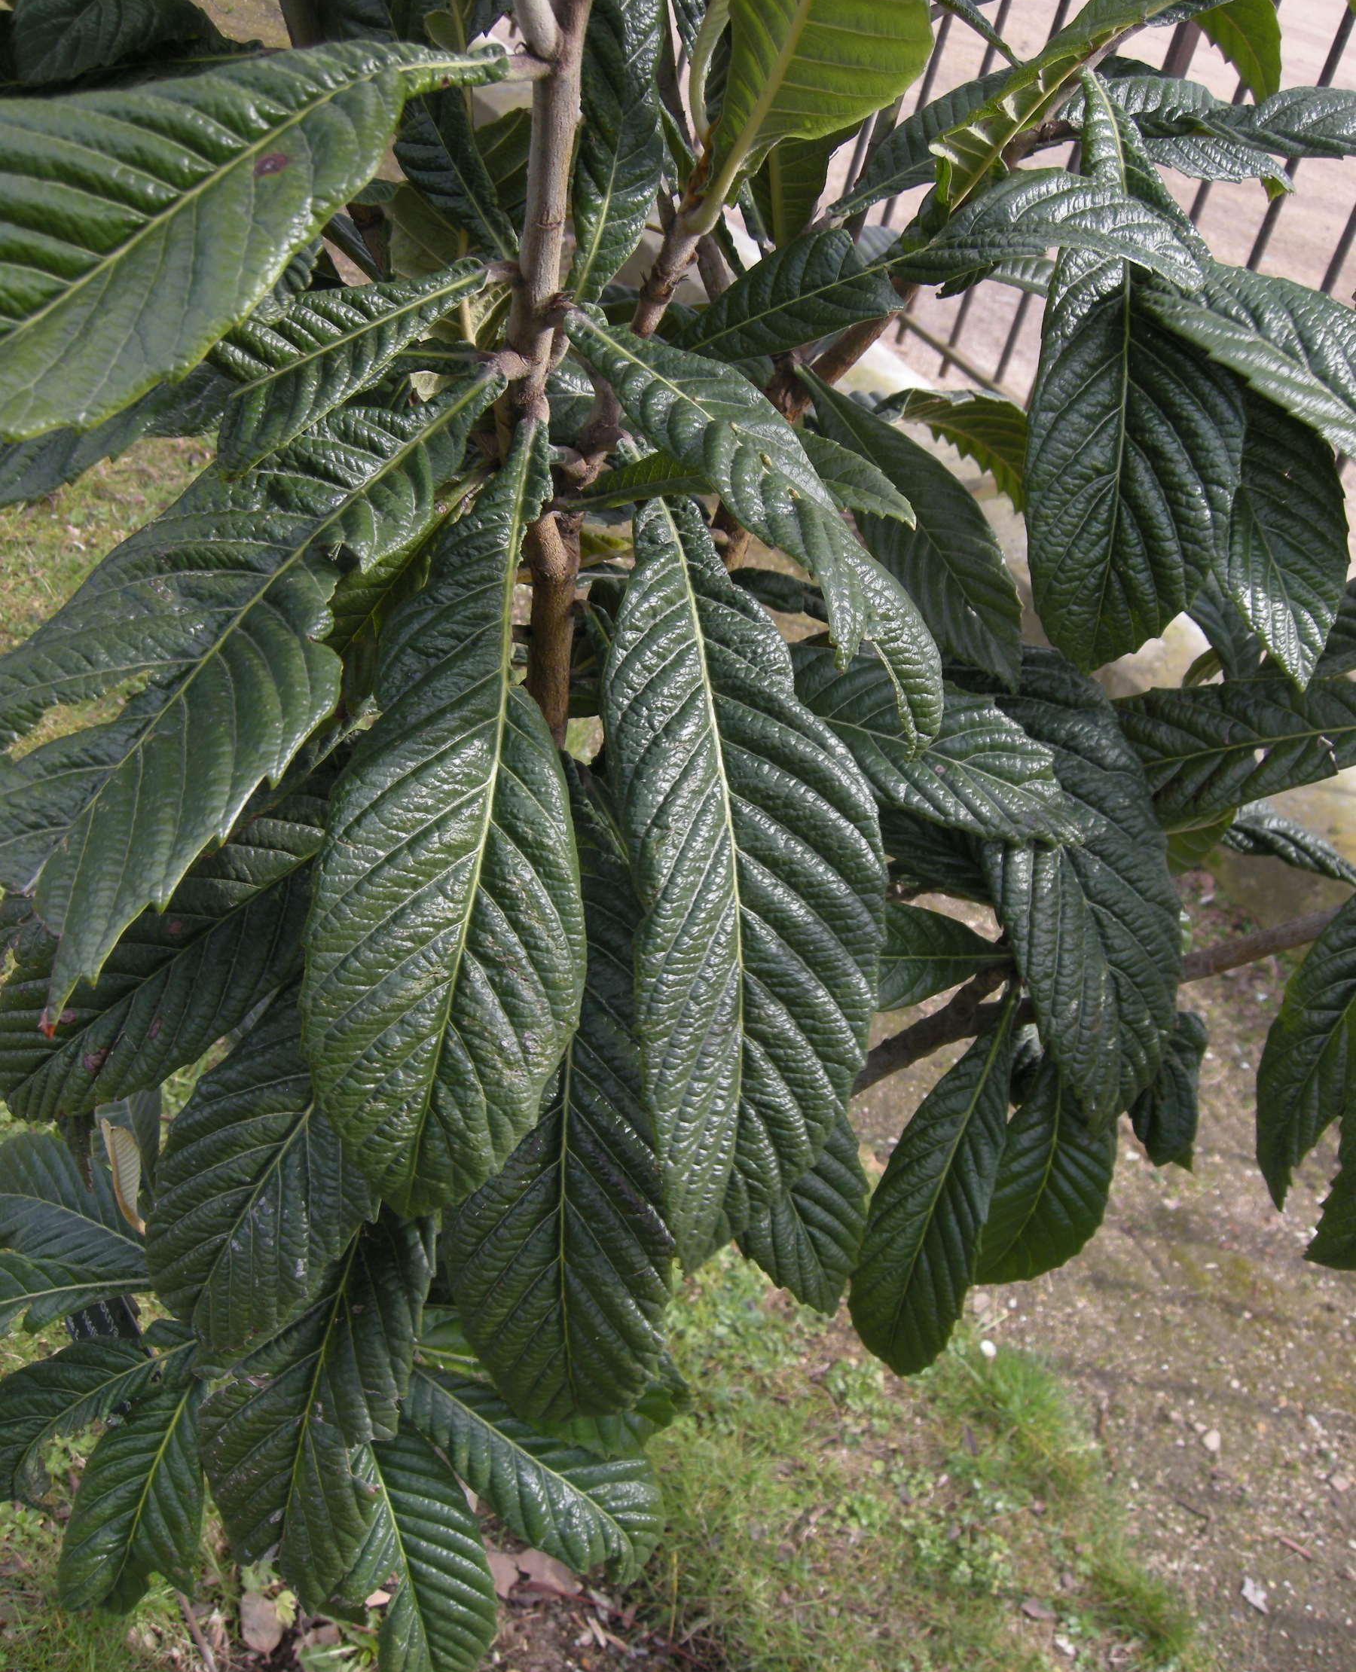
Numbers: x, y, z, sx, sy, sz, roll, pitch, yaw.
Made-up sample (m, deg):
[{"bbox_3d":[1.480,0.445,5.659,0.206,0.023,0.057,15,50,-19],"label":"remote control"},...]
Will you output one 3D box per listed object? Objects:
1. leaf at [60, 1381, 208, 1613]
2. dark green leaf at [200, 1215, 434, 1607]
[{"bbox_3d":[-0.296,0.370,1.045,0.075,0.127,0.030,15,-14,15],"label":"leaf"},{"bbox_3d":[-0.145,0.238,0.780,0.085,0.174,0.035,9,-13,9],"label":"dark green leaf"}]

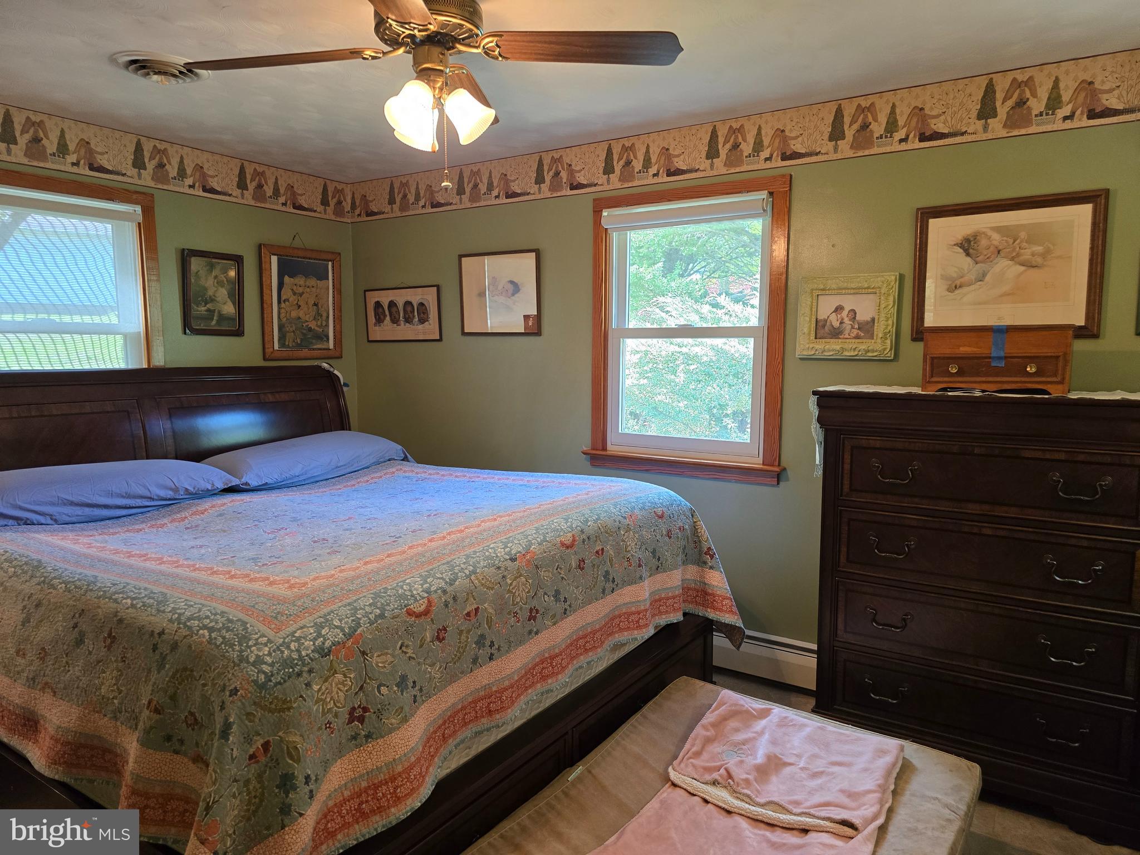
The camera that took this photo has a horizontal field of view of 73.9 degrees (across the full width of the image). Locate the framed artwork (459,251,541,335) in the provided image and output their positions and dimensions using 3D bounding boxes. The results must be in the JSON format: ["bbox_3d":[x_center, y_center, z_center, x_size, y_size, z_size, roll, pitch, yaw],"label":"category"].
[{"bbox_3d":[-0.367,-0.705,4.005,0.535,0.432,0.025,4,7,33],"label":"framed artwork"}]

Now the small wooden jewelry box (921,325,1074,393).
[{"bbox_3d":[1.335,-0.210,2.380,0.400,0.199,0.200,4,7,33],"label":"small wooden jewelry box"}]

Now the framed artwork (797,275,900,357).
[{"bbox_3d":[1.095,-0.433,2.988,0.368,0.326,0.035,4,7,33],"label":"framed artwork"}]

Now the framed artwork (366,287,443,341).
[{"bbox_3d":[-0.966,-0.654,4.406,0.603,0.309,0.025,4,7,33],"label":"framed artwork"}]

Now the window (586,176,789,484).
[{"bbox_3d":[0.510,-0.423,3.414,0.970,1.275,0.130,4,7,33],"label":"window"}]

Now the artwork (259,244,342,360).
[{"bbox_3d":[-1.504,-0.691,4.243,0.030,0.612,0.529,4,7,33],"label":"artwork"}]

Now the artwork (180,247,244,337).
[{"bbox_3d":[-1.825,-0.680,3.876,0.030,0.421,0.324,4,7,33],"label":"artwork"}]

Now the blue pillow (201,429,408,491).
[{"bbox_3d":[-1.288,0.134,3.791,0.485,0.178,0.979,4,7,33],"label":"blue pillow"}]

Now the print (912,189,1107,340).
[{"bbox_3d":[1.569,-0.567,2.738,0.594,0.498,0.030,4,7,33],"label":"print"}]

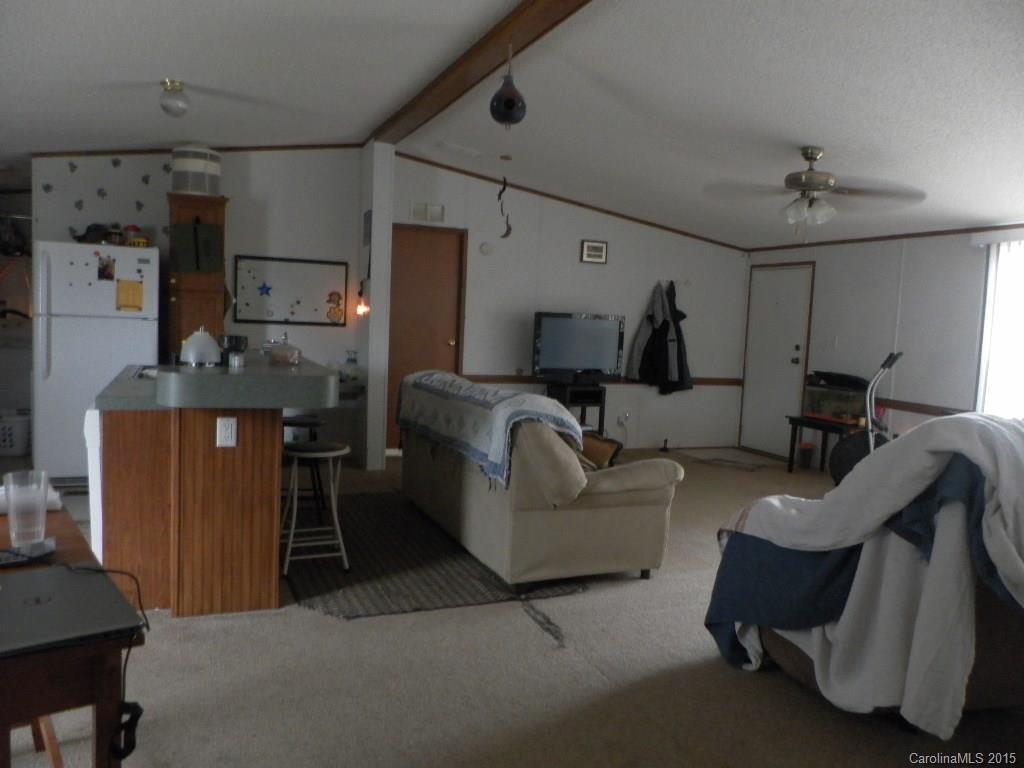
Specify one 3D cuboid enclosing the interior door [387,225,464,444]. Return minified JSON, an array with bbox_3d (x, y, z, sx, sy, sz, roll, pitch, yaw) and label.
[{"bbox_3d":[-0.799,-0.402,6.968,0.766,2.028,0.064,0,5,-23],"label":"interior door"}]

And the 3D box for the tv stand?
[{"bbox_3d":[0.595,0.359,7.285,0.466,0.695,0.368,0,5,-23],"label":"tv stand"}]

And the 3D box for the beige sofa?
[{"bbox_3d":[0.032,0.441,4.689,0.933,0.904,2.108,0,5,-23],"label":"beige sofa"}]

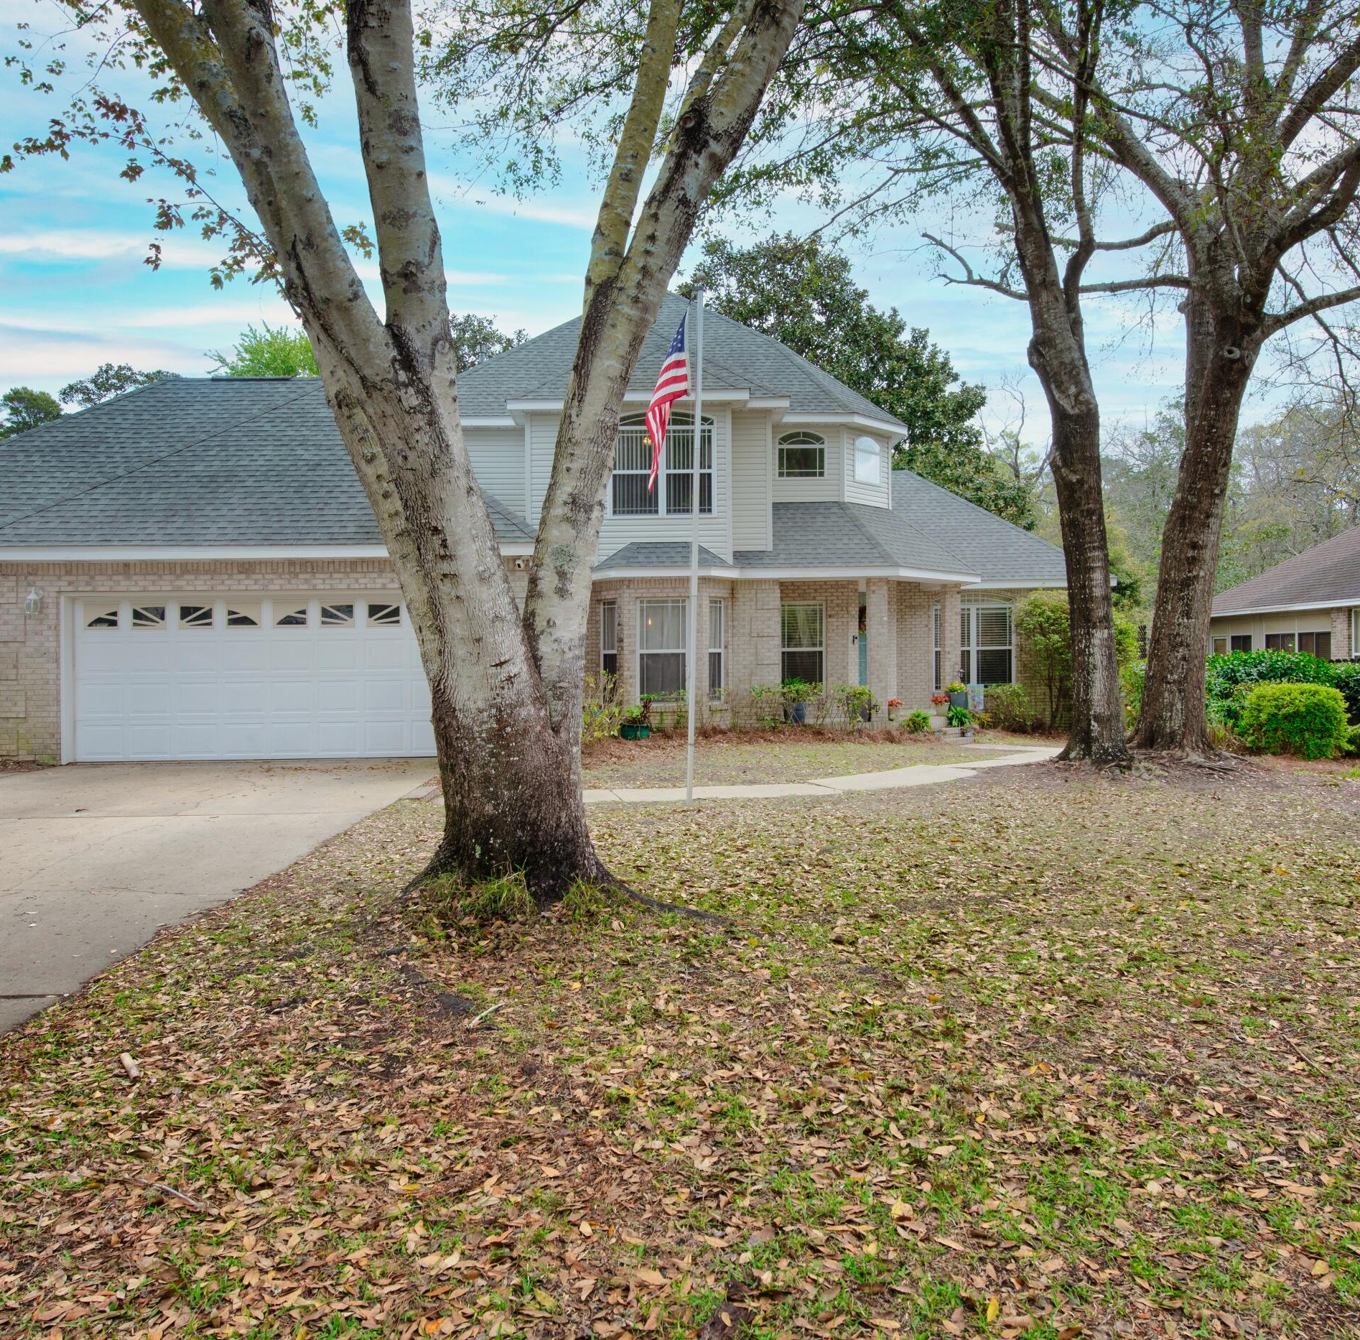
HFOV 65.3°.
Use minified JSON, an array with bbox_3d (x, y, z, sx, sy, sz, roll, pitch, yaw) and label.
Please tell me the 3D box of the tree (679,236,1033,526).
[{"bbox_3d":[5.500,-6.400,34.000,11.400,14.900,10.800,0,1,0],"label":"tree"}]

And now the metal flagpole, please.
[{"bbox_3d":[0.154,-1.178,10.400,0.080,4.980,0.080,1,0,0],"label":"metal flagpole"}]

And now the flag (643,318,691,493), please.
[{"bbox_3d":[-0.122,-2.560,10.350,0.480,1.710,0.320,0,1,0],"label":"flag"}]

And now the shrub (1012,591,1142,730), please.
[{"bbox_3d":[7.420,-0.155,19.800,2.300,2.620,1.800,0,1,0],"label":"shrub"}]

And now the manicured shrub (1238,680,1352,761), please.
[{"bbox_3d":[8.500,0.670,14.700,1.420,1.030,1.350,0,1,0],"label":"manicured shrub"}]

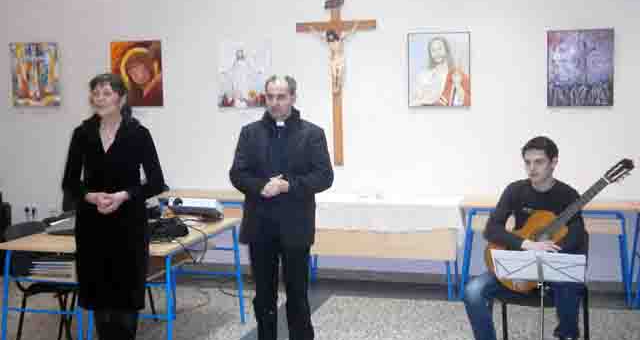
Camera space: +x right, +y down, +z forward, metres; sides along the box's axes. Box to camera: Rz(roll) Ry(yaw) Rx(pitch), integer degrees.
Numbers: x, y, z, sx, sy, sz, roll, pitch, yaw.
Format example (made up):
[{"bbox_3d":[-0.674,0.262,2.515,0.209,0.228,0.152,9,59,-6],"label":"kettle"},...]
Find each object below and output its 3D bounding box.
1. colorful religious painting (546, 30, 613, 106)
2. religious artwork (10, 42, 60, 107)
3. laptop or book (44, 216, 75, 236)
[{"bbox_3d":[2.077,-0.810,6.942,0.511,0.609,0.030,1,4,14],"label":"colorful religious painting"},{"bbox_3d":[-2.650,-0.890,8.122,0.518,0.597,0.030,1,4,14],"label":"religious artwork"},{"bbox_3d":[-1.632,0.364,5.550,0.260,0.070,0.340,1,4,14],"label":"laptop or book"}]

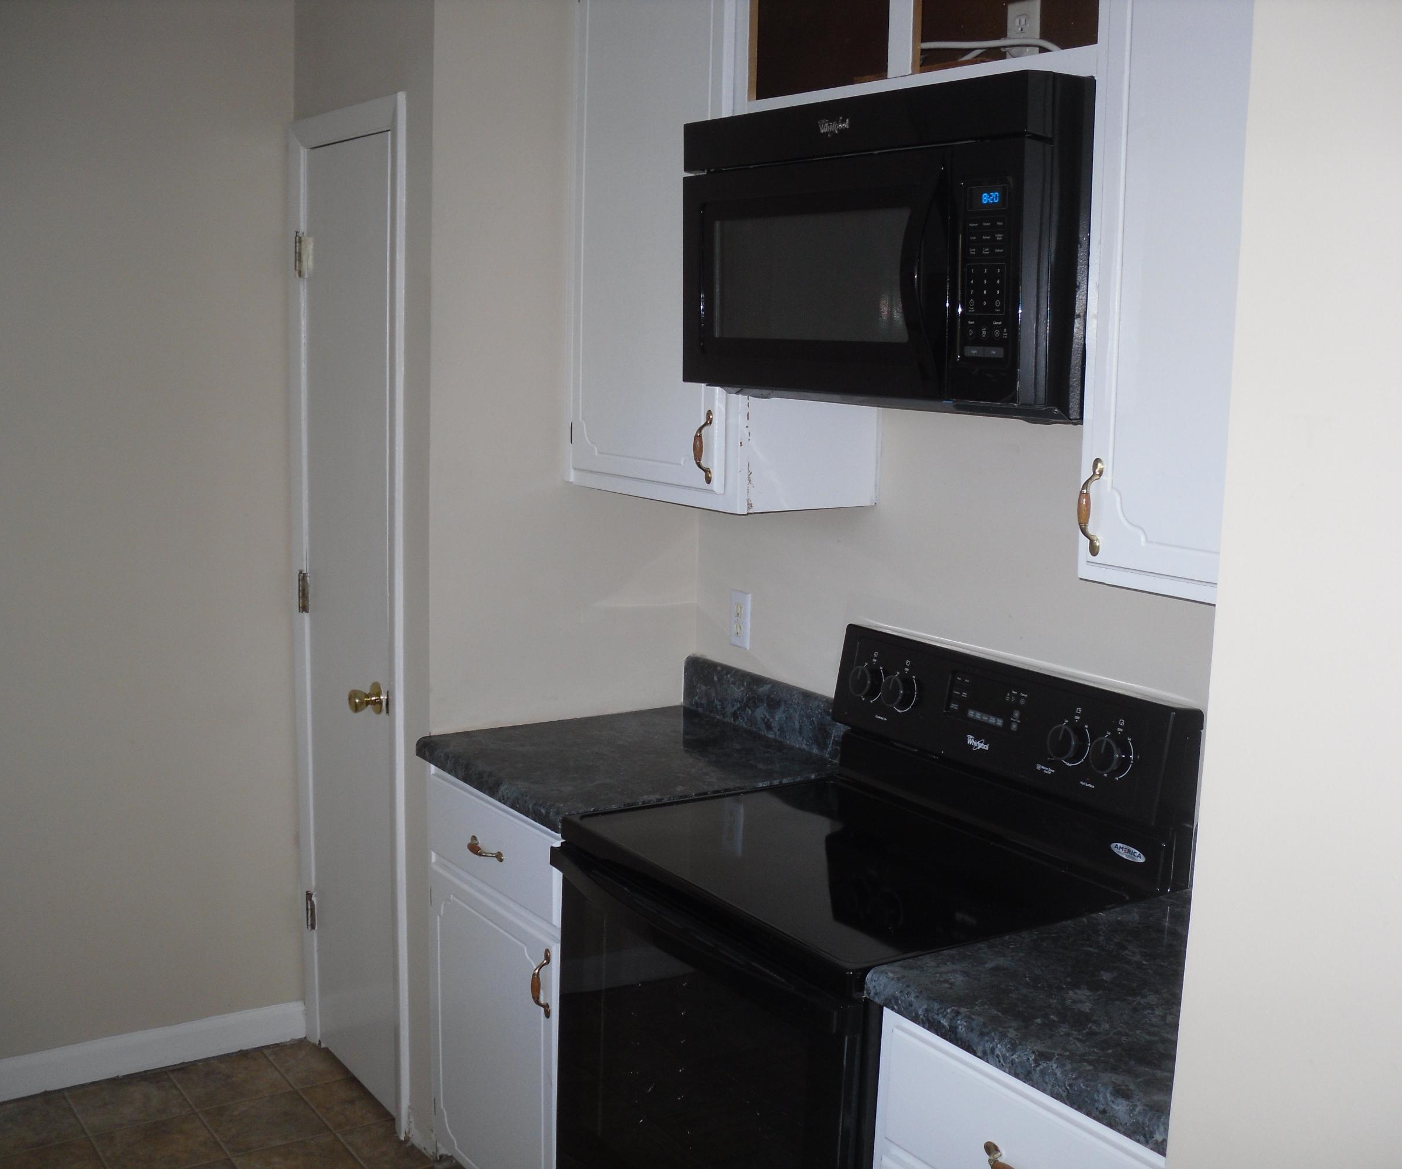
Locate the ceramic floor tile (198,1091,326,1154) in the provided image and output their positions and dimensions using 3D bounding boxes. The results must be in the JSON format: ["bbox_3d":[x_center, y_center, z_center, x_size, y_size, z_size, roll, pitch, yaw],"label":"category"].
[{"bbox_3d":[-0.939,1.165,3.408,0.227,0.010,0.227,-4,10,-34],"label":"ceramic floor tile"}]

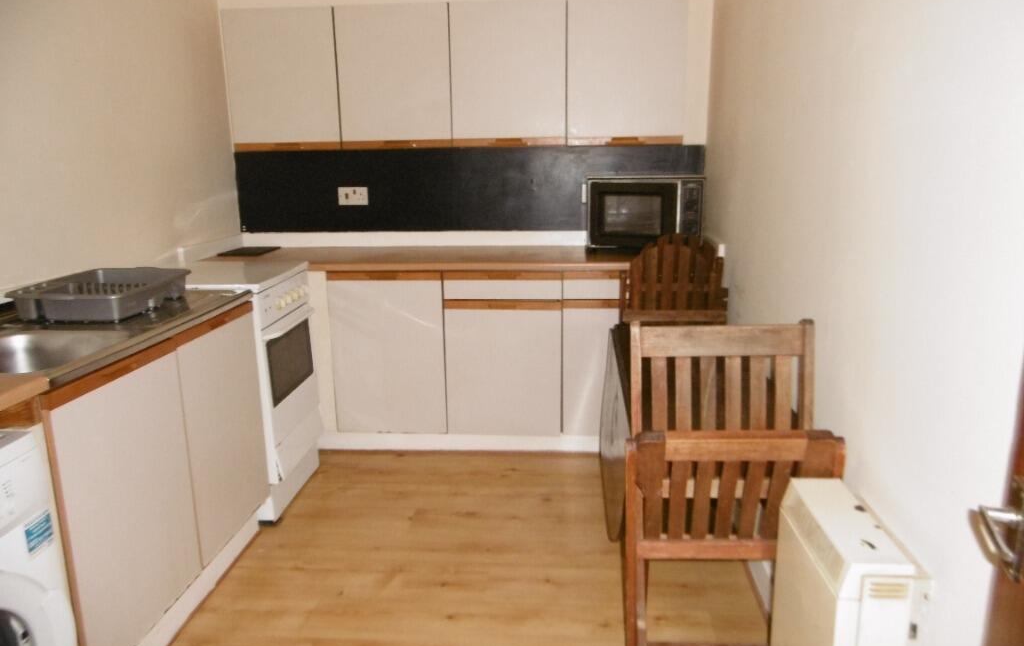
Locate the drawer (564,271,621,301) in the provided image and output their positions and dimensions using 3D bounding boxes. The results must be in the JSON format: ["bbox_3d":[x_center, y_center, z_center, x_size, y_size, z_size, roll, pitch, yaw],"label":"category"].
[{"bbox_3d":[0.349,-0.202,3.149,0.245,0.126,0.430,0,13,4],"label":"drawer"}]

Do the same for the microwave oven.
[{"bbox_3d":[0.621,-0.529,3.407,0.530,0.340,0.324,0,13,4],"label":"microwave oven"}]

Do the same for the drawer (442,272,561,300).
[{"bbox_3d":[-0.026,-0.204,3.175,0.500,0.123,0.430,0,13,4],"label":"drawer"}]

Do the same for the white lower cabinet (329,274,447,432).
[{"bbox_3d":[-0.516,0.074,3.334,0.498,0.725,0.550,0,13,4],"label":"white lower cabinet"}]

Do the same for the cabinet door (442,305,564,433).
[{"bbox_3d":[-0.035,0.200,3.053,0.500,0.593,0.025,0,13,4],"label":"cabinet door"}]

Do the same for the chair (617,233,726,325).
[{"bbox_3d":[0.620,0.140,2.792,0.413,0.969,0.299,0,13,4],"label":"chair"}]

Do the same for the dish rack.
[{"bbox_3d":[-1.243,-0.087,2.171,0.373,0.087,0.461,0,13,4],"label":"dish rack"}]

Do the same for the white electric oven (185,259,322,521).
[{"bbox_3d":[-1.125,0.235,2.723,0.598,0.855,0.498,0,13,4],"label":"white electric oven"}]

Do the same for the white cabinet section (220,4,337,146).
[{"bbox_3d":[-1.007,-1.106,3.292,0.501,0.600,0.287,0,13,5],"label":"white cabinet section"}]

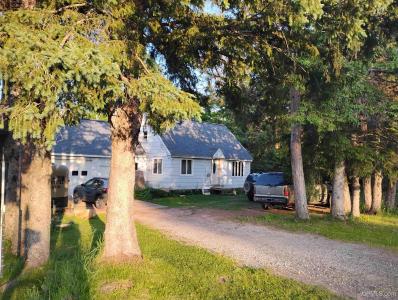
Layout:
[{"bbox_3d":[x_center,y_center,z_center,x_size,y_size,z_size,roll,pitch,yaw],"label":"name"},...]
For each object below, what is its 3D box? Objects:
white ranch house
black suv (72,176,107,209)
[{"bbox_3d":[-4.709,0.495,29.767,16.770,7.000,10.300,4,-6,-38],"label":"white ranch house"},{"bbox_3d":[-5.662,2.434,18.960,4.500,1.660,1.850,-4,-7,44],"label":"black suv"}]

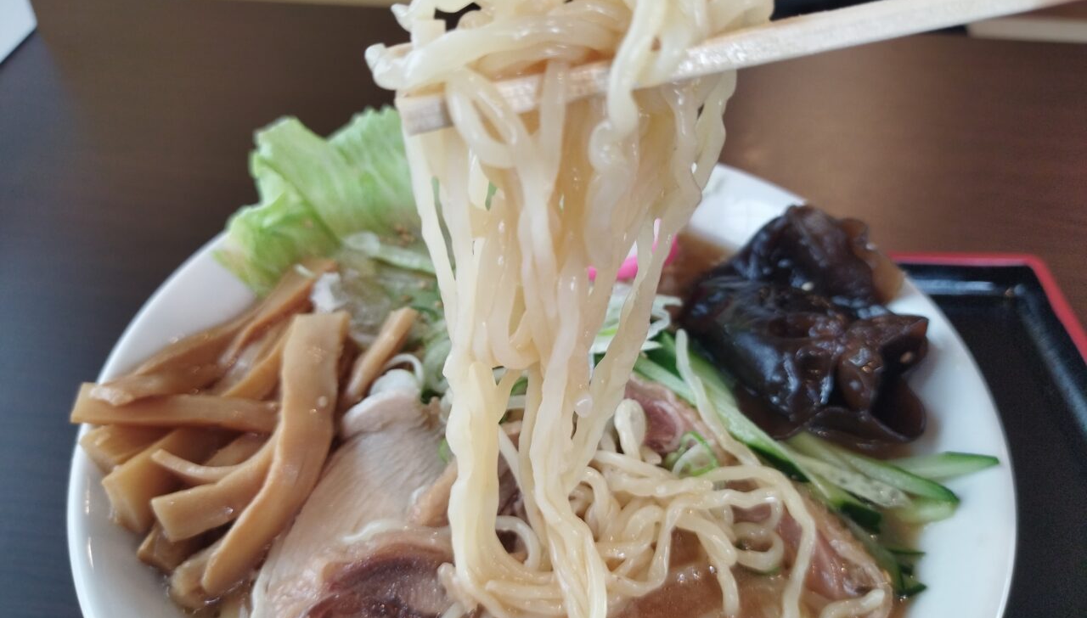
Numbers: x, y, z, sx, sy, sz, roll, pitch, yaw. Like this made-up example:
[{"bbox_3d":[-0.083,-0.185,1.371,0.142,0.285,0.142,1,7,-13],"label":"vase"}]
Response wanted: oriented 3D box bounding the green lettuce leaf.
[{"bbox_3d":[-0.058,-0.037,0.263,0.074,0.040,0.042,-16,47,-18],"label":"green lettuce leaf"}]

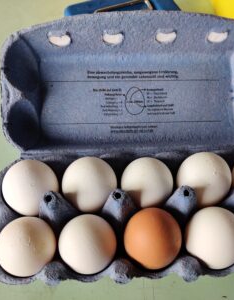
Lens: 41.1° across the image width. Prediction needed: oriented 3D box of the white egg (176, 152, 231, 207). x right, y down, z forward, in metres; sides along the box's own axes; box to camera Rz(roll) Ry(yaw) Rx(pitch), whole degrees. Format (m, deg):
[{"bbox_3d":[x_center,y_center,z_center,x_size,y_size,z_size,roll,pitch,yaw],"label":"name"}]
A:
[{"bbox_3d":[0.073,0.025,0.264,0.043,0.056,0.043,-3,59,0],"label":"white egg"}]

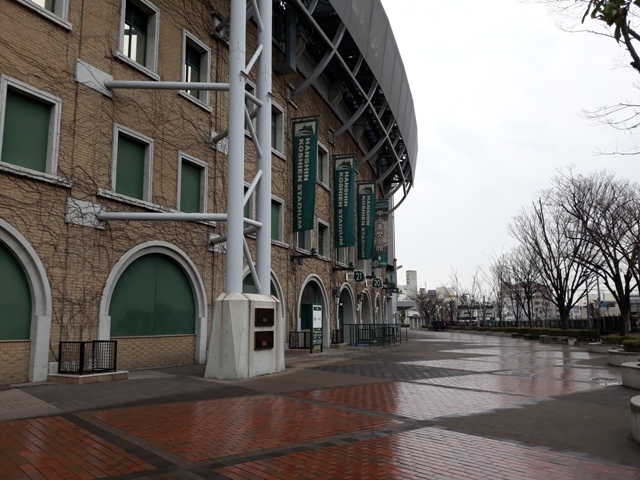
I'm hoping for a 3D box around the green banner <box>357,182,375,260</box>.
[{"bbox_3d":[3.336,-1.388,36.003,1.244,5.672,0.100,-3,-10,17],"label":"green banner"}]

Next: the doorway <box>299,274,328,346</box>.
[{"bbox_3d":[-0.528,3.913,26.735,0.483,3.961,4.493,-4,-10,21],"label":"doorway"}]

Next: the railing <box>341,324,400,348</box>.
[{"bbox_3d":[3.419,6.111,31.906,2.609,1.333,6.087,-3,-10,18],"label":"railing"}]

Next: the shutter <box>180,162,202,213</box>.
[{"bbox_3d":[-4.694,-1.823,18.118,0.080,1.903,1.104,-5,-11,25],"label":"shutter"}]

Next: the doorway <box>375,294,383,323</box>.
[{"bbox_3d":[4.961,6.759,43.744,0.483,3.961,4.493,-2,-10,14],"label":"doorway"}]

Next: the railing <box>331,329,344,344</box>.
[{"bbox_3d":[0.780,5.432,28.094,0.700,0.757,0.850,-4,-10,21],"label":"railing"}]

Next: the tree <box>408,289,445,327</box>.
[{"bbox_3d":[18.469,12.020,86.571,5.896,7.024,5.601,-1,-9,0],"label":"tree"}]

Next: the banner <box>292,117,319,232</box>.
[{"bbox_3d":[-0.702,-3.188,24.043,1.267,5.587,0.100,-5,-10,24],"label":"banner"}]

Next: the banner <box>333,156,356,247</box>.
[{"bbox_3d":[1.497,-2.333,30.288,1.396,5.650,0.100,-3,-10,20],"label":"banner"}]

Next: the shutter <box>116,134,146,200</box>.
[{"bbox_3d":[-5.920,-2.242,15.617,0.080,1.903,1.158,-5,-11,25],"label":"shutter"}]

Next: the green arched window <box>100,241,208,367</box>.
[{"bbox_3d":[-4.934,1.973,15.101,0.400,3.821,4.392,-5,-11,26],"label":"green arched window"}]

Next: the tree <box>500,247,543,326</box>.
[{"bbox_3d":[20.068,5.036,49.716,4.382,8.668,4.163,-1,-9,0],"label":"tree"}]

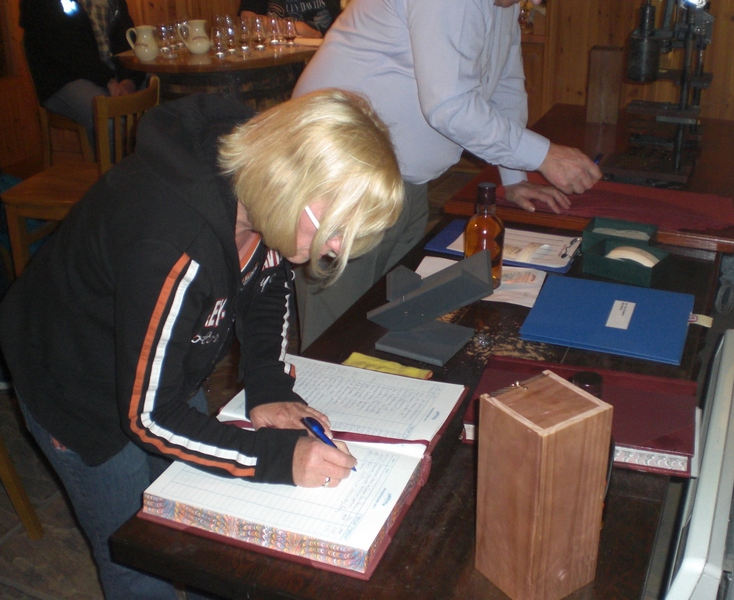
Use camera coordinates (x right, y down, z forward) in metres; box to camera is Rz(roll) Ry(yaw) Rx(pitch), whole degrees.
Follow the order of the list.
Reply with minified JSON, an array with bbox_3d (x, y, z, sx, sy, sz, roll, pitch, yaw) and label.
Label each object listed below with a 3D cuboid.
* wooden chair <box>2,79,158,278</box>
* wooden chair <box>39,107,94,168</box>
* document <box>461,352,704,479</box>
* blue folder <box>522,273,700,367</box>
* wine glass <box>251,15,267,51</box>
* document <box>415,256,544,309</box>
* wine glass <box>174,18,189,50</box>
[{"bbox_3d":[-1.173,-0.459,3.679,0.510,0.895,0.440,8,28,19],"label":"wooden chair"},{"bbox_3d":[-1.459,-0.742,4.633,0.360,0.520,0.360,4,26,11],"label":"wooden chair"},{"bbox_3d":[0.344,0.179,1.403,0.335,0.036,0.223,7,25,17],"label":"document"},{"bbox_3d":[0.485,0.031,1.750,0.293,0.014,0.302,9,26,22],"label":"blue folder"},{"bbox_3d":[-0.425,-1.040,3.439,0.062,0.117,0.062,-1,26,0],"label":"wine glass"},{"bbox_3d":[0.257,-0.048,2.067,0.300,0.006,0.212,8,28,19],"label":"document"},{"bbox_3d":[-0.748,-1.066,3.520,0.067,0.117,0.067,-6,25,-10],"label":"wine glass"}]

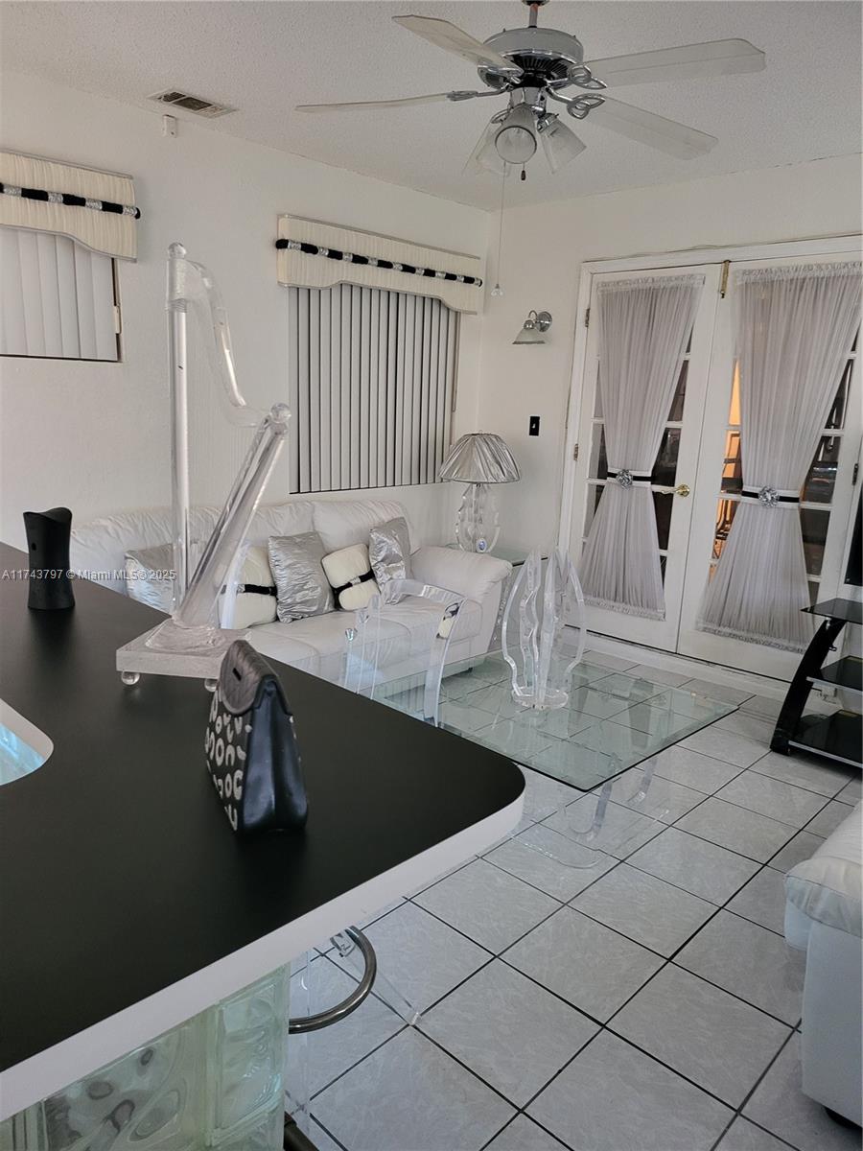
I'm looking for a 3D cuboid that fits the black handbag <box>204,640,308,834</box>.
[{"bbox_3d":[-0.234,0.191,1.062,0.088,0.200,0.225,-3,14,-24],"label":"black handbag"}]

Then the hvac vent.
[{"bbox_3d":[-0.984,-1.936,3.296,0.185,0.025,0.290,14,17,41],"label":"hvac vent"}]

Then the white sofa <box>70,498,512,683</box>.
[{"bbox_3d":[-0.636,0.163,3.761,0.956,0.880,2.161,14,17,41],"label":"white sofa"}]

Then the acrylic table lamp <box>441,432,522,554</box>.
[{"bbox_3d":[0.297,-0.480,4.737,0.475,0.735,0.475,3,13,-1],"label":"acrylic table lamp"}]

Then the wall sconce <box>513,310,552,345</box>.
[{"bbox_3d":[0.591,-1.456,4.677,0.190,0.200,0.230,14,17,41],"label":"wall sconce"}]

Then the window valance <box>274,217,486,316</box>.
[{"bbox_3d":[-0.232,-1.667,4.390,0.100,0.321,1.490,14,17,41],"label":"window valance"}]

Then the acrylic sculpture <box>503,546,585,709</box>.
[{"bbox_3d":[0.396,0.187,2.796,0.290,0.520,0.290,14,17,41],"label":"acrylic sculpture"}]

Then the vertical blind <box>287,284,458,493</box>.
[{"bbox_3d":[-0.311,-1.078,4.572,0.070,1.148,1.264,14,17,41],"label":"vertical blind"}]

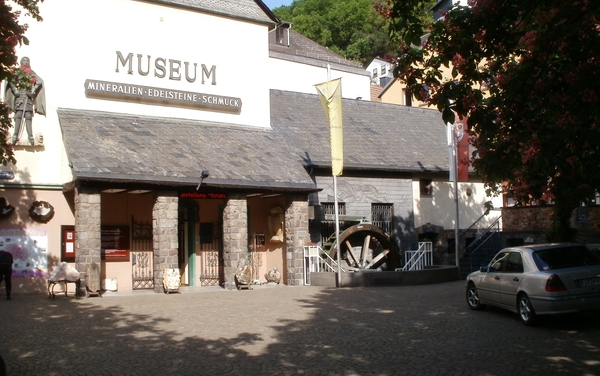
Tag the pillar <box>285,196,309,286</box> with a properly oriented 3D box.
[{"bbox_3d":[-0.106,1.770,20.915,0.570,2.970,0.570,2,-7,-30],"label":"pillar"}]

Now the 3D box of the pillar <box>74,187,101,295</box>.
[{"bbox_3d":[-5.962,1.517,17.550,0.570,2.970,0.570,2,-7,-30],"label":"pillar"}]

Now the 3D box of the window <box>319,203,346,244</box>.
[{"bbox_3d":[1.254,1.375,23.499,1.080,1.550,0.150,2,-6,-31],"label":"window"}]

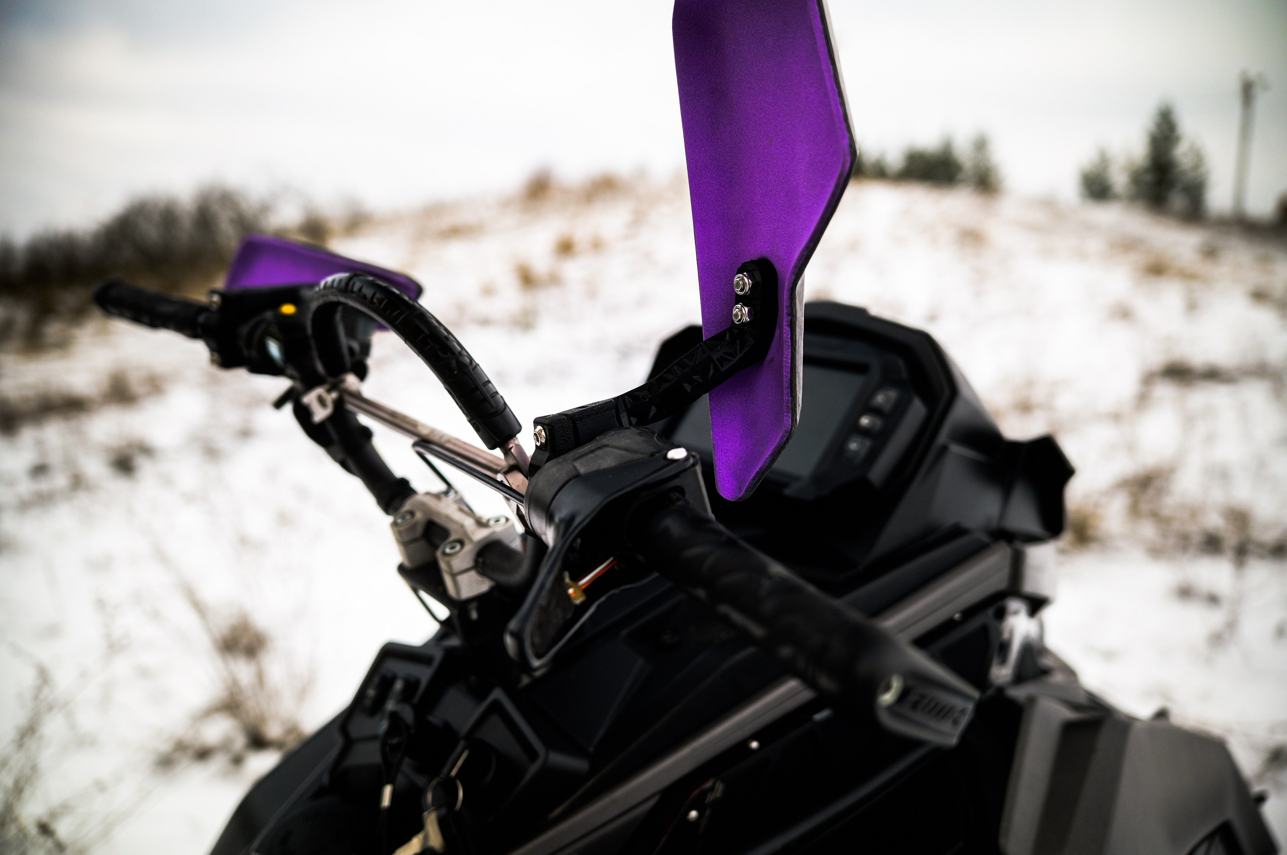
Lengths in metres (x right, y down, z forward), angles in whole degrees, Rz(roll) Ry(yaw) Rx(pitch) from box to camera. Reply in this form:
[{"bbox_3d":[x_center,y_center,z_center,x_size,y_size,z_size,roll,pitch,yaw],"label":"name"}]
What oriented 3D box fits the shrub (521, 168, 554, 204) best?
[{"bbox_3d":[-2.047,-4.671,20.000,0.621,0.678,0.621,-1,8,-6],"label":"shrub"}]

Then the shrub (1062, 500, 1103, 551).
[{"bbox_3d":[1.863,0.416,4.400,0.171,0.213,0.171,3,9,23],"label":"shrub"}]

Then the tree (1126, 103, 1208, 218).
[{"bbox_3d":[21.224,-10.828,42.000,3.300,4.681,3.300,4,9,26],"label":"tree"}]

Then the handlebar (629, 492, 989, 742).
[{"bbox_3d":[0.053,0.067,0.414,0.048,0.036,0.166,-31,34,-21],"label":"handlebar"}]

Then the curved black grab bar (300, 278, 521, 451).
[{"bbox_3d":[-0.151,-0.053,0.602,0.029,0.088,0.212,-40,38,-28],"label":"curved black grab bar"}]

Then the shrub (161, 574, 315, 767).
[{"bbox_3d":[-1.065,0.640,2.700,0.393,0.492,0.353,-3,9,-22],"label":"shrub"}]

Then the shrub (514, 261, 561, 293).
[{"bbox_3d":[-1.343,-1.890,13.000,0.580,0.391,0.580,-1,8,-6],"label":"shrub"}]

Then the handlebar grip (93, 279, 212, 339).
[{"bbox_3d":[-0.414,-0.102,0.870,0.141,0.033,0.033,15,44,28],"label":"handlebar grip"}]

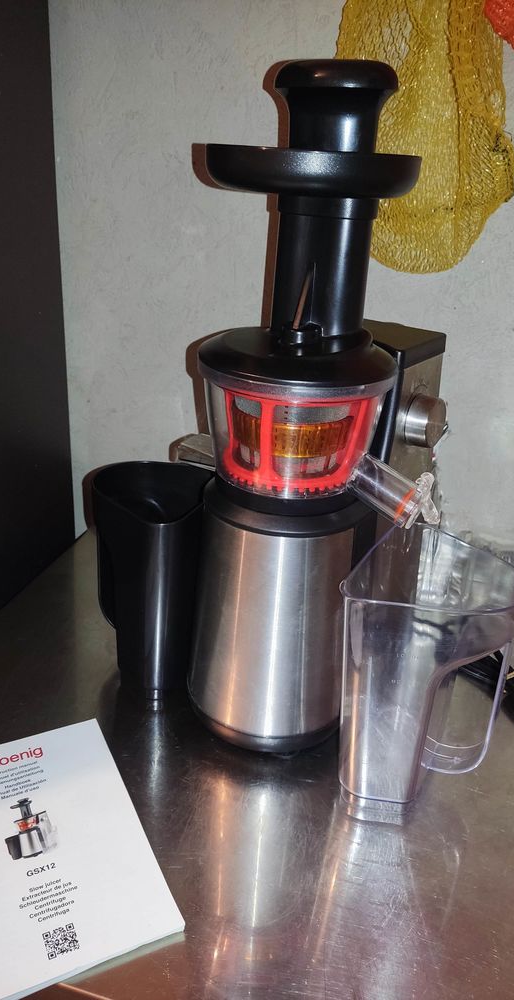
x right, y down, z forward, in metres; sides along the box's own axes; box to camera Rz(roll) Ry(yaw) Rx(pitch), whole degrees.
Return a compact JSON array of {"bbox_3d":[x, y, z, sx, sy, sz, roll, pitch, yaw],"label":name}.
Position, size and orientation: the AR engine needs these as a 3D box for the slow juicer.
[{"bbox_3d":[0.067,-0.063,0.610,0.238,0.518,0.262,20,29,29],"label":"slow juicer"}]

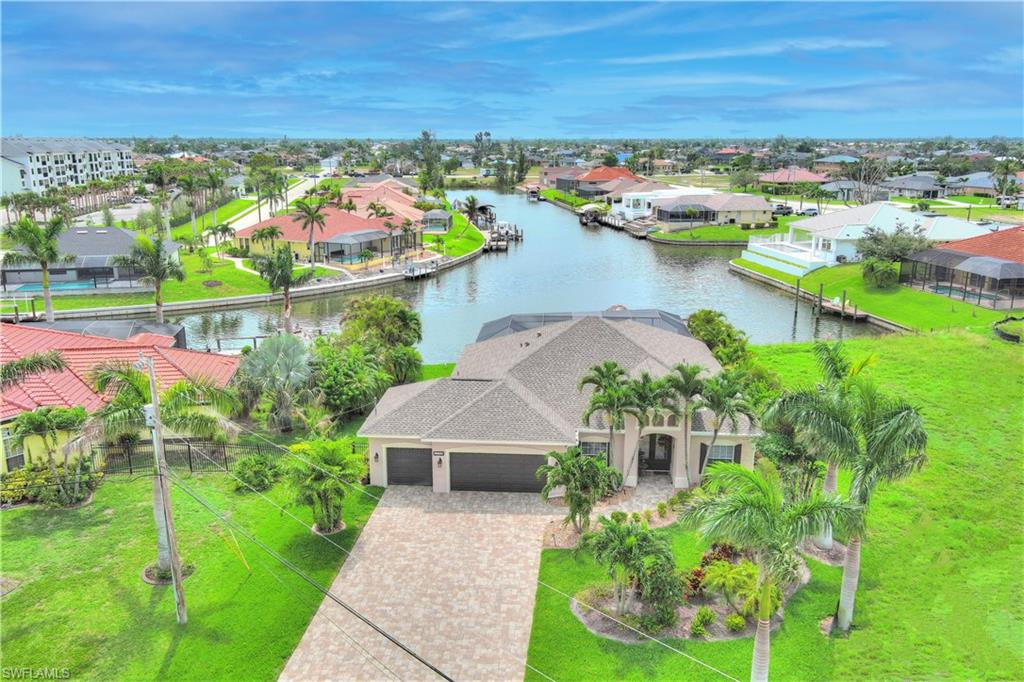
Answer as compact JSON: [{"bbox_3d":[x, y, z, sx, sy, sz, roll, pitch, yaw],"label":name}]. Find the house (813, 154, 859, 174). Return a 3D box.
[{"bbox_3d":[153.000,-82.925,389.479,21.000,8.600,15.000,3,14,11],"label":"house"}]

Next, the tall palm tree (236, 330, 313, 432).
[{"bbox_3d":[-14.664,2.724,51.565,4.500,5.802,4.400,1,14,5],"label":"tall palm tree"}]

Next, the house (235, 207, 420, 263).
[{"bbox_3d":[-27.000,-17.514,128.860,17.800,6.600,25.200,7,16,27],"label":"house"}]

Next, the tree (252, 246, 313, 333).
[{"bbox_3d":[-20.431,-3.835,73.729,5.300,8.715,5.200,1,14,5],"label":"tree"}]

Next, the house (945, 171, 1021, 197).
[{"bbox_3d":[146.264,-48.627,255.800,21.500,6.843,18.000,9,16,32],"label":"house"}]

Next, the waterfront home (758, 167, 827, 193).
[{"bbox_3d":[95.924,-55.067,280.991,22.500,7.276,18.000,3,14,12],"label":"waterfront home"}]

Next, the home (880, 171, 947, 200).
[{"bbox_3d":[117.000,-45.427,242.688,18.500,6.300,16.000,3,14,11],"label":"home"}]

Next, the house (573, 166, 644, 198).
[{"bbox_3d":[30.000,-47.454,246.307,19.500,8.400,19.500,-2,14,-10],"label":"house"}]

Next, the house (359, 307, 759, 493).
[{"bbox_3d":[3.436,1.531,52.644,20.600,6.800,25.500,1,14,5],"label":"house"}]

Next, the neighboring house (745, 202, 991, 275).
[{"bbox_3d":[52.600,-15.602,119.032,31.500,8.200,23.000,-1,14,-5],"label":"neighboring house"}]

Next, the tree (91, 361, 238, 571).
[{"bbox_3d":[-14.370,5.299,34.002,5.800,8.817,5.600,1,14,5],"label":"tree"}]

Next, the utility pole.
[{"bbox_3d":[-12.220,5.392,28.835,0.750,10.100,0.450,0,14,0],"label":"utility pole"}]

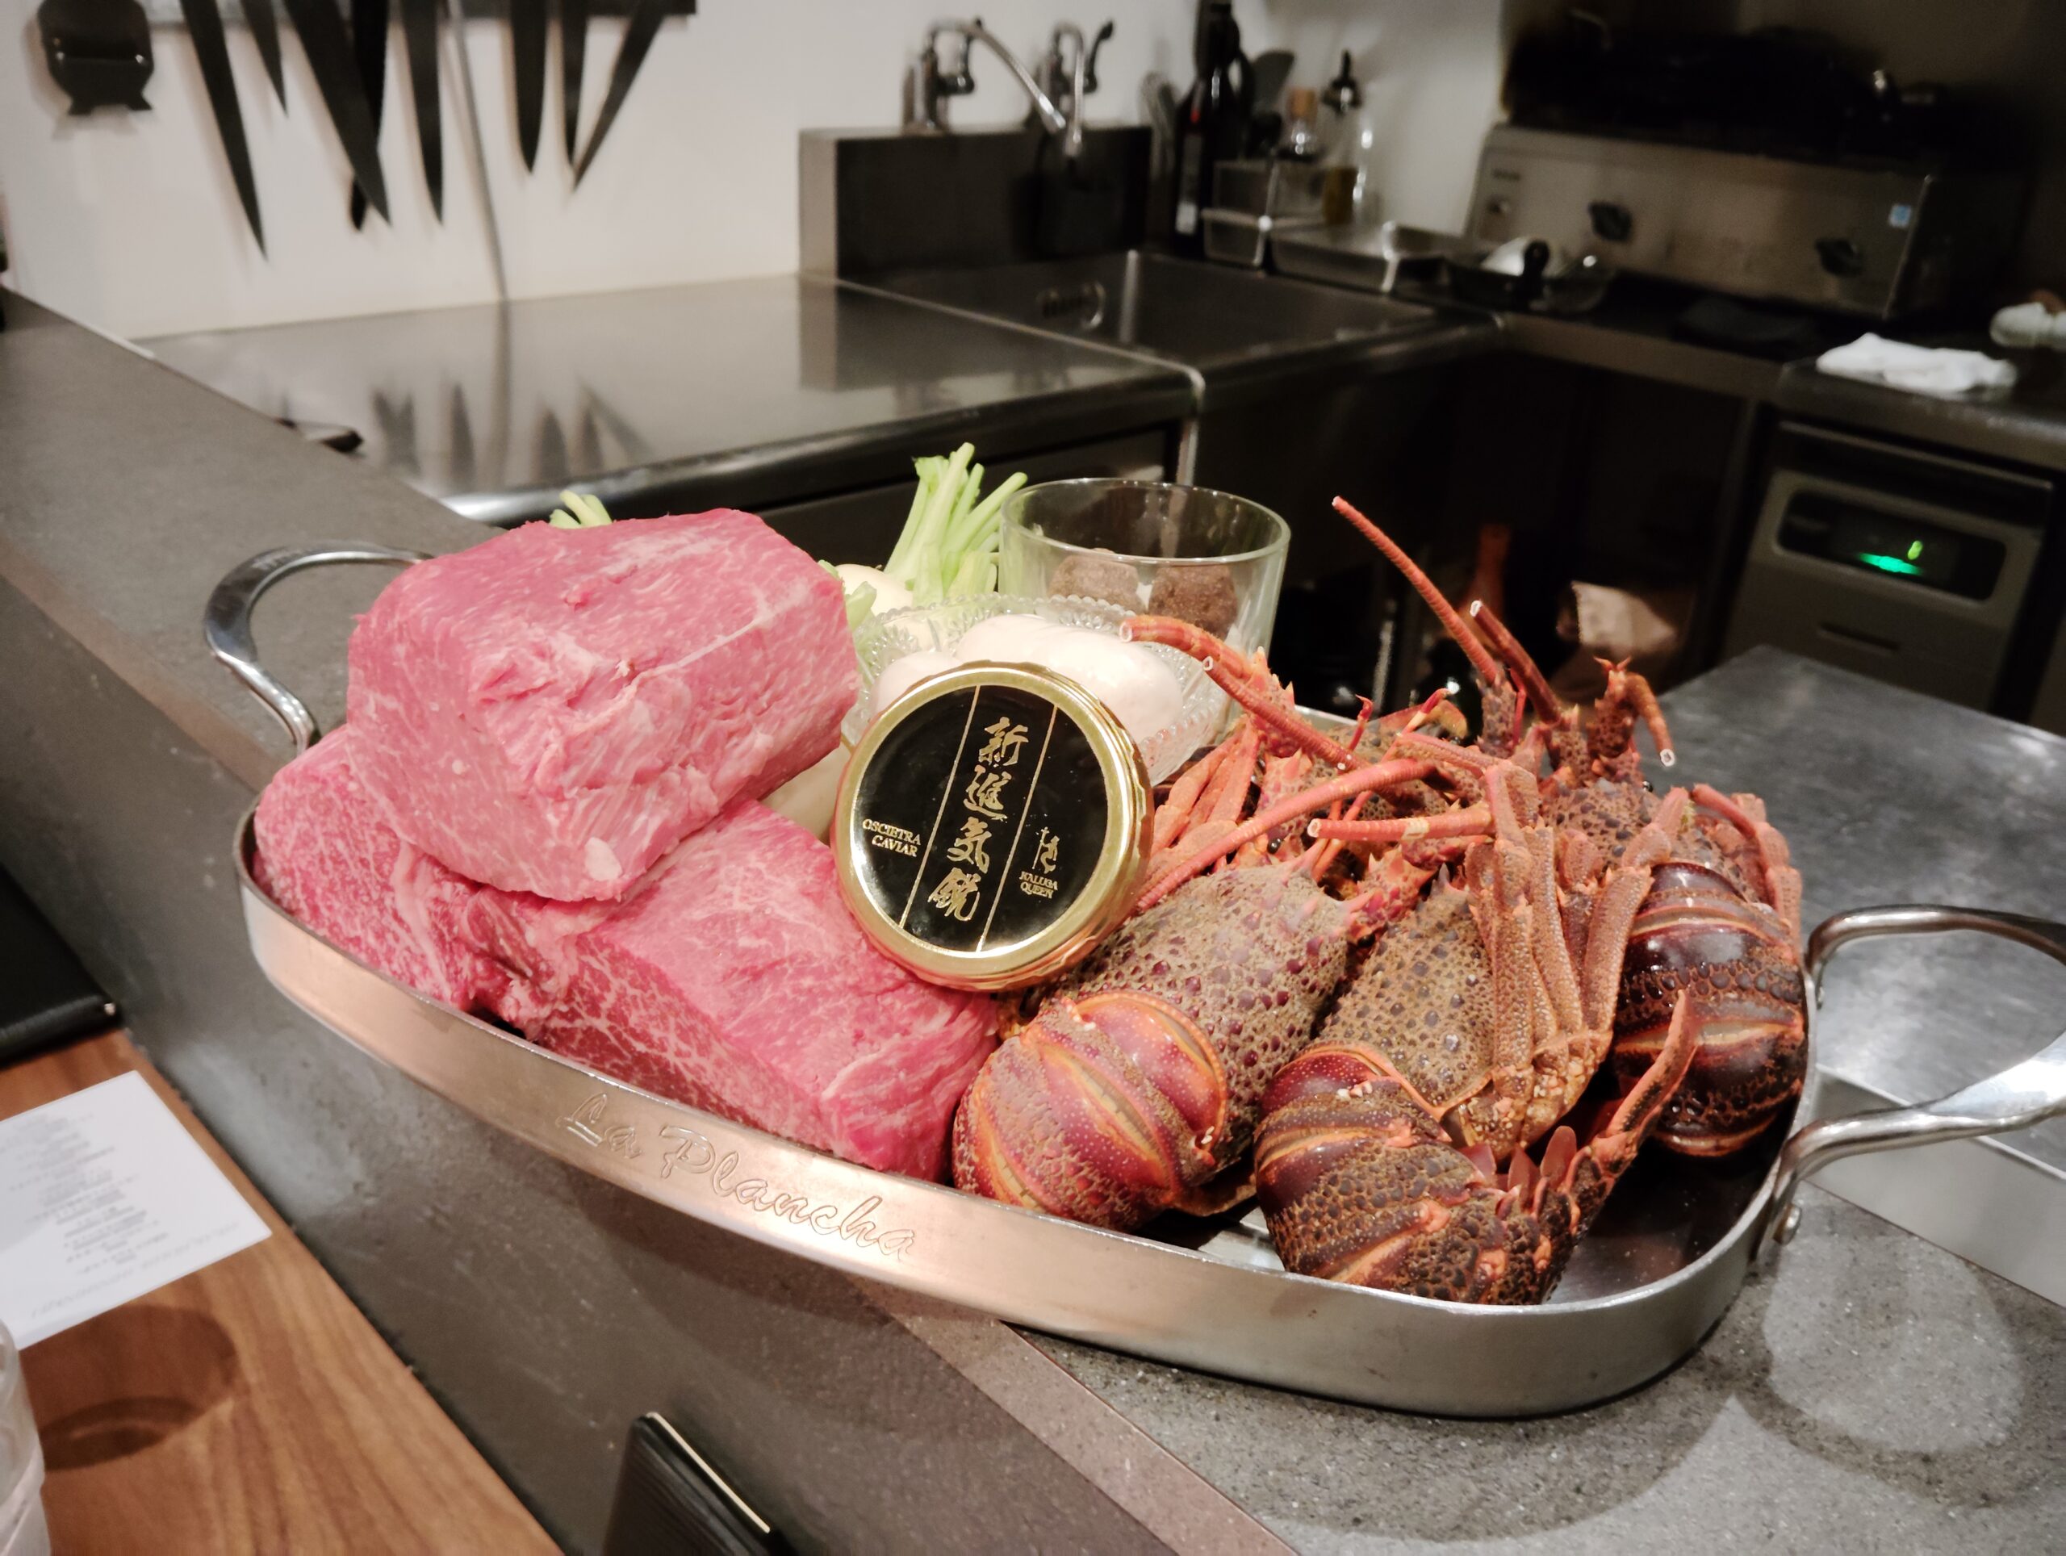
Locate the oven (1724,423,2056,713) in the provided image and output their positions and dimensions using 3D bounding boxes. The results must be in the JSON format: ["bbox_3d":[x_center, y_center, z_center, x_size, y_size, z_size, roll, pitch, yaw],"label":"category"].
[{"bbox_3d":[1.119,-0.189,2.122,0.310,0.520,0.420,26,34,38],"label":"oven"}]

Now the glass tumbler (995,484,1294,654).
[{"bbox_3d":[0.044,-0.059,0.736,0.123,0.115,0.123,5,26,3],"label":"glass tumbler"}]

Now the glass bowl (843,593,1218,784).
[{"bbox_3d":[-0.001,-0.011,0.655,0.143,0.062,0.143,4,26,0],"label":"glass bowl"}]

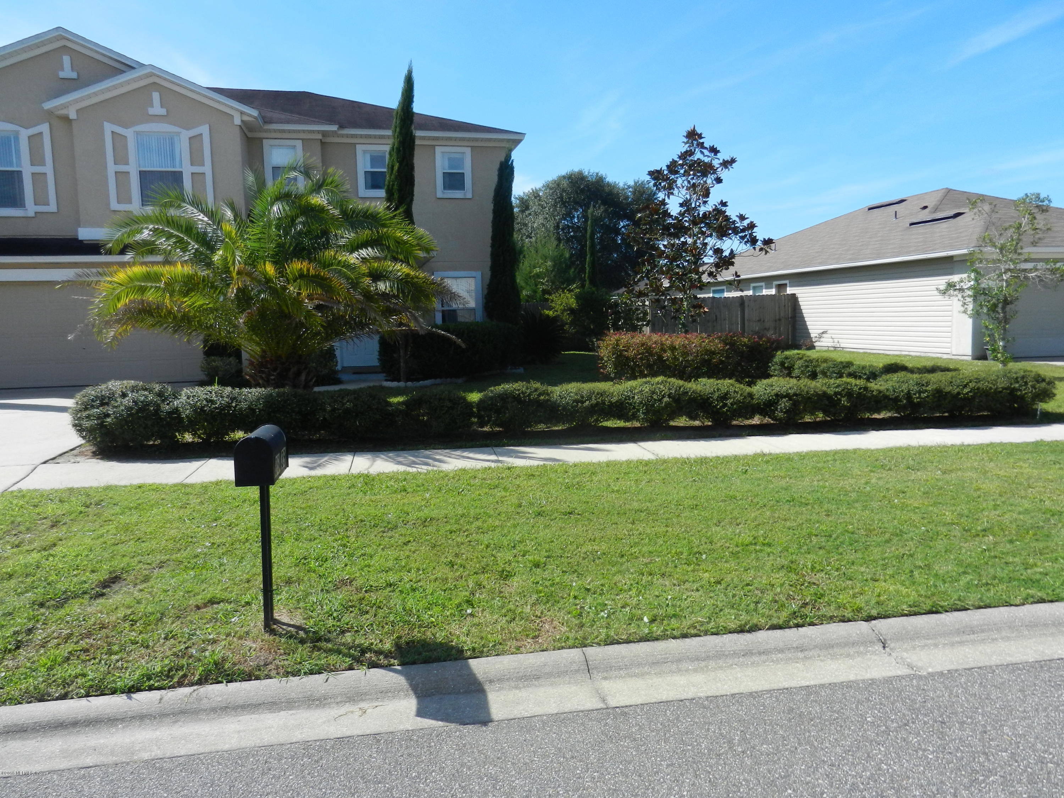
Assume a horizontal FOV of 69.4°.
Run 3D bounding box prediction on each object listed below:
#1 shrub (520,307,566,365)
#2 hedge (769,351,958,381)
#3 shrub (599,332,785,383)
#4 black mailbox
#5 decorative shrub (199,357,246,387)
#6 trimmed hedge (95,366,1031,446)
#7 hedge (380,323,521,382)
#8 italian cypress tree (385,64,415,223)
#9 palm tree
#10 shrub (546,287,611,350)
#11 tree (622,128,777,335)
[{"bbox_3d":[0.287,-1.698,20.687,1.350,1.500,1.350,-1,6,0],"label":"shrub"},{"bbox_3d":[5.372,-0.432,12.887,0.900,0.560,4.500,-3,6,-12],"label":"hedge"},{"bbox_3d":[3.114,-0.896,15.632,3.600,0.930,1.200,-2,6,-3],"label":"shrub"},{"bbox_3d":[-1.355,0.276,3.877,0.178,0.236,0.460,-2,6,-9],"label":"black mailbox"},{"bbox_3d":[-6.154,-0.588,15.354,0.850,0.670,0.800,-3,6,-12],"label":"decorative shrub"},{"bbox_3d":[0.792,0.023,9.548,11.800,0.660,1.000,-2,6,-6],"label":"trimmed hedge"},{"bbox_3d":[-1.817,-1.152,17.290,3.200,1.200,1.700,-3,6,-12],"label":"hedge"},{"bbox_3d":[-2.543,-3.415,15.349,0.680,6.150,0.680,-3,6,-12],"label":"italian cypress tree"},{"bbox_3d":[-4.524,-2.057,13.299,6.000,4.100,5.800,-3,6,-12],"label":"palm tree"},{"bbox_3d":[1.761,-3.004,28.704,2.200,2.300,2.100,-3,6,-12],"label":"shrub"},{"bbox_3d":[3.702,-3.306,17.367,3.100,5.300,3.000,-3,6,-12],"label":"tree"}]

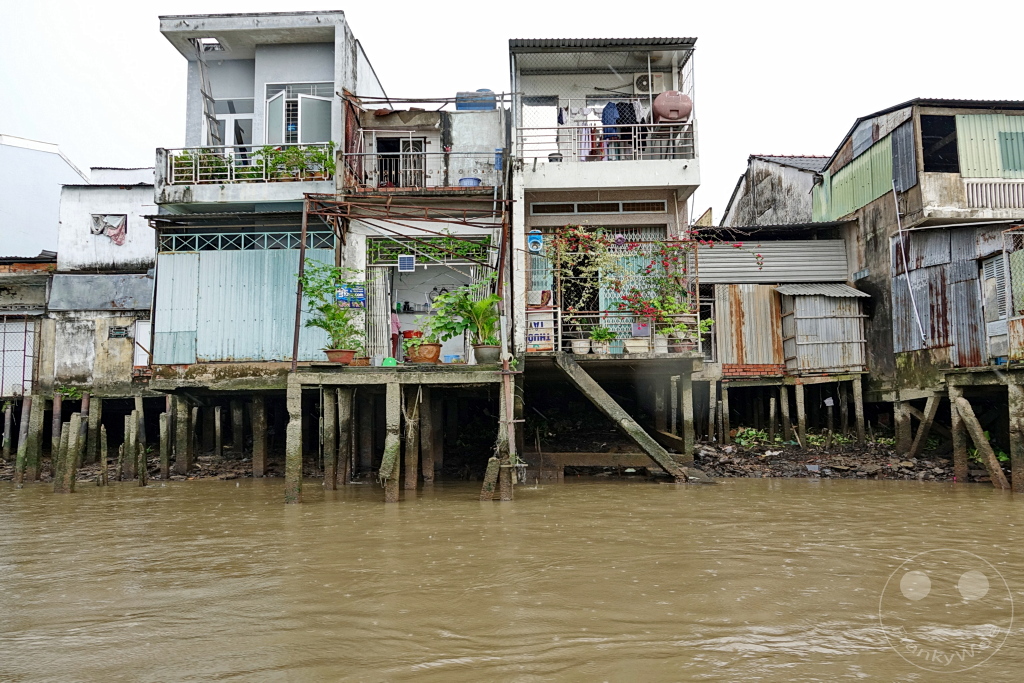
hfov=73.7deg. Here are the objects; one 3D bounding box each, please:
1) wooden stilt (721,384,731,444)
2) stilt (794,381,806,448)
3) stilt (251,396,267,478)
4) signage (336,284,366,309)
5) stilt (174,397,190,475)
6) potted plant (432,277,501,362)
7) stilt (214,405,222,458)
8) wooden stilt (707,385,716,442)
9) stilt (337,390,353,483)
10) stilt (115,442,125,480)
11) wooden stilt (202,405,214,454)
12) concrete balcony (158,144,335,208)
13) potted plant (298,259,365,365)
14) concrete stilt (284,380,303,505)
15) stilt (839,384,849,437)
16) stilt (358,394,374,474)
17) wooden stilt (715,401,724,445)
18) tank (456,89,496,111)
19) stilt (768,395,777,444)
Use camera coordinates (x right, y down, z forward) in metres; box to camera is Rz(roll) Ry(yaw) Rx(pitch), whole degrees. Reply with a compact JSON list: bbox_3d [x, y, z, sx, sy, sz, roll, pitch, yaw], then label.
[{"bbox_3d":[5.598,1.903,17.800,0.140,1.555,0.140,-1,-5,2],"label":"wooden stilt"},{"bbox_3d":[7.306,1.871,17.200,0.160,1.615,0.160,-1,-5,2],"label":"stilt"},{"bbox_3d":[-5.818,2.196,15.700,0.260,1.918,0.260,-1,-5,0],"label":"stilt"},{"bbox_3d":[-3.597,-1.008,15.300,0.670,0.540,0.030,-1,-5,0],"label":"signage"},{"bbox_3d":[-7.614,2.170,15.800,0.260,1.825,0.260,-1,-5,0],"label":"stilt"},{"bbox_3d":[-0.840,-0.355,12.600,1.220,1.500,1.050,-1,-5,0],"label":"potted plant"},{"bbox_3d":[-7.988,2.445,18.600,0.150,1.365,0.150,-1,-5,2],"label":"stilt"},{"bbox_3d":[4.968,1.774,17.000,0.150,1.490,0.150,3,-5,0],"label":"wooden stilt"},{"bbox_3d":[-3.799,2.125,15.400,0.260,2.170,0.260,-1,-5,1],"label":"stilt"},{"bbox_3d":[-9.749,2.994,17.000,0.120,0.925,0.120,-1,-5,2],"label":"stilt"},{"bbox_3d":[-8.655,2.514,19.500,0.220,1.420,0.210,-1,-5,2],"label":"wooden stilt"},{"bbox_3d":[-6.262,-3.894,16.722,4.220,1.300,1.250,-1,-5,2],"label":"concrete balcony"},{"bbox_3d":[-3.416,-0.580,13.044,1.150,2.042,0.950,-1,-5,1],"label":"potted plant"},{"bbox_3d":[-3.997,1.866,12.552,0.270,2.222,0.270,-1,-5,1],"label":"concrete stilt"},{"bbox_3d":[8.687,1.777,17.867,0.150,1.458,0.150,-1,-5,1],"label":"stilt"},{"bbox_3d":[-3.292,2.089,15.500,0.260,1.779,0.260,-1,-5,0],"label":"stilt"},{"bbox_3d":[5.069,1.974,16.648,0.125,1.042,0.125,-1,-5,1],"label":"wooden stilt"},{"bbox_3d":[-0.945,-6.327,18.033,1.040,0.713,0.660,-1,-5,1],"label":"tank"},{"bbox_3d":[6.563,1.978,17.200,0.130,1.140,0.130,3,-5,0],"label":"stilt"}]

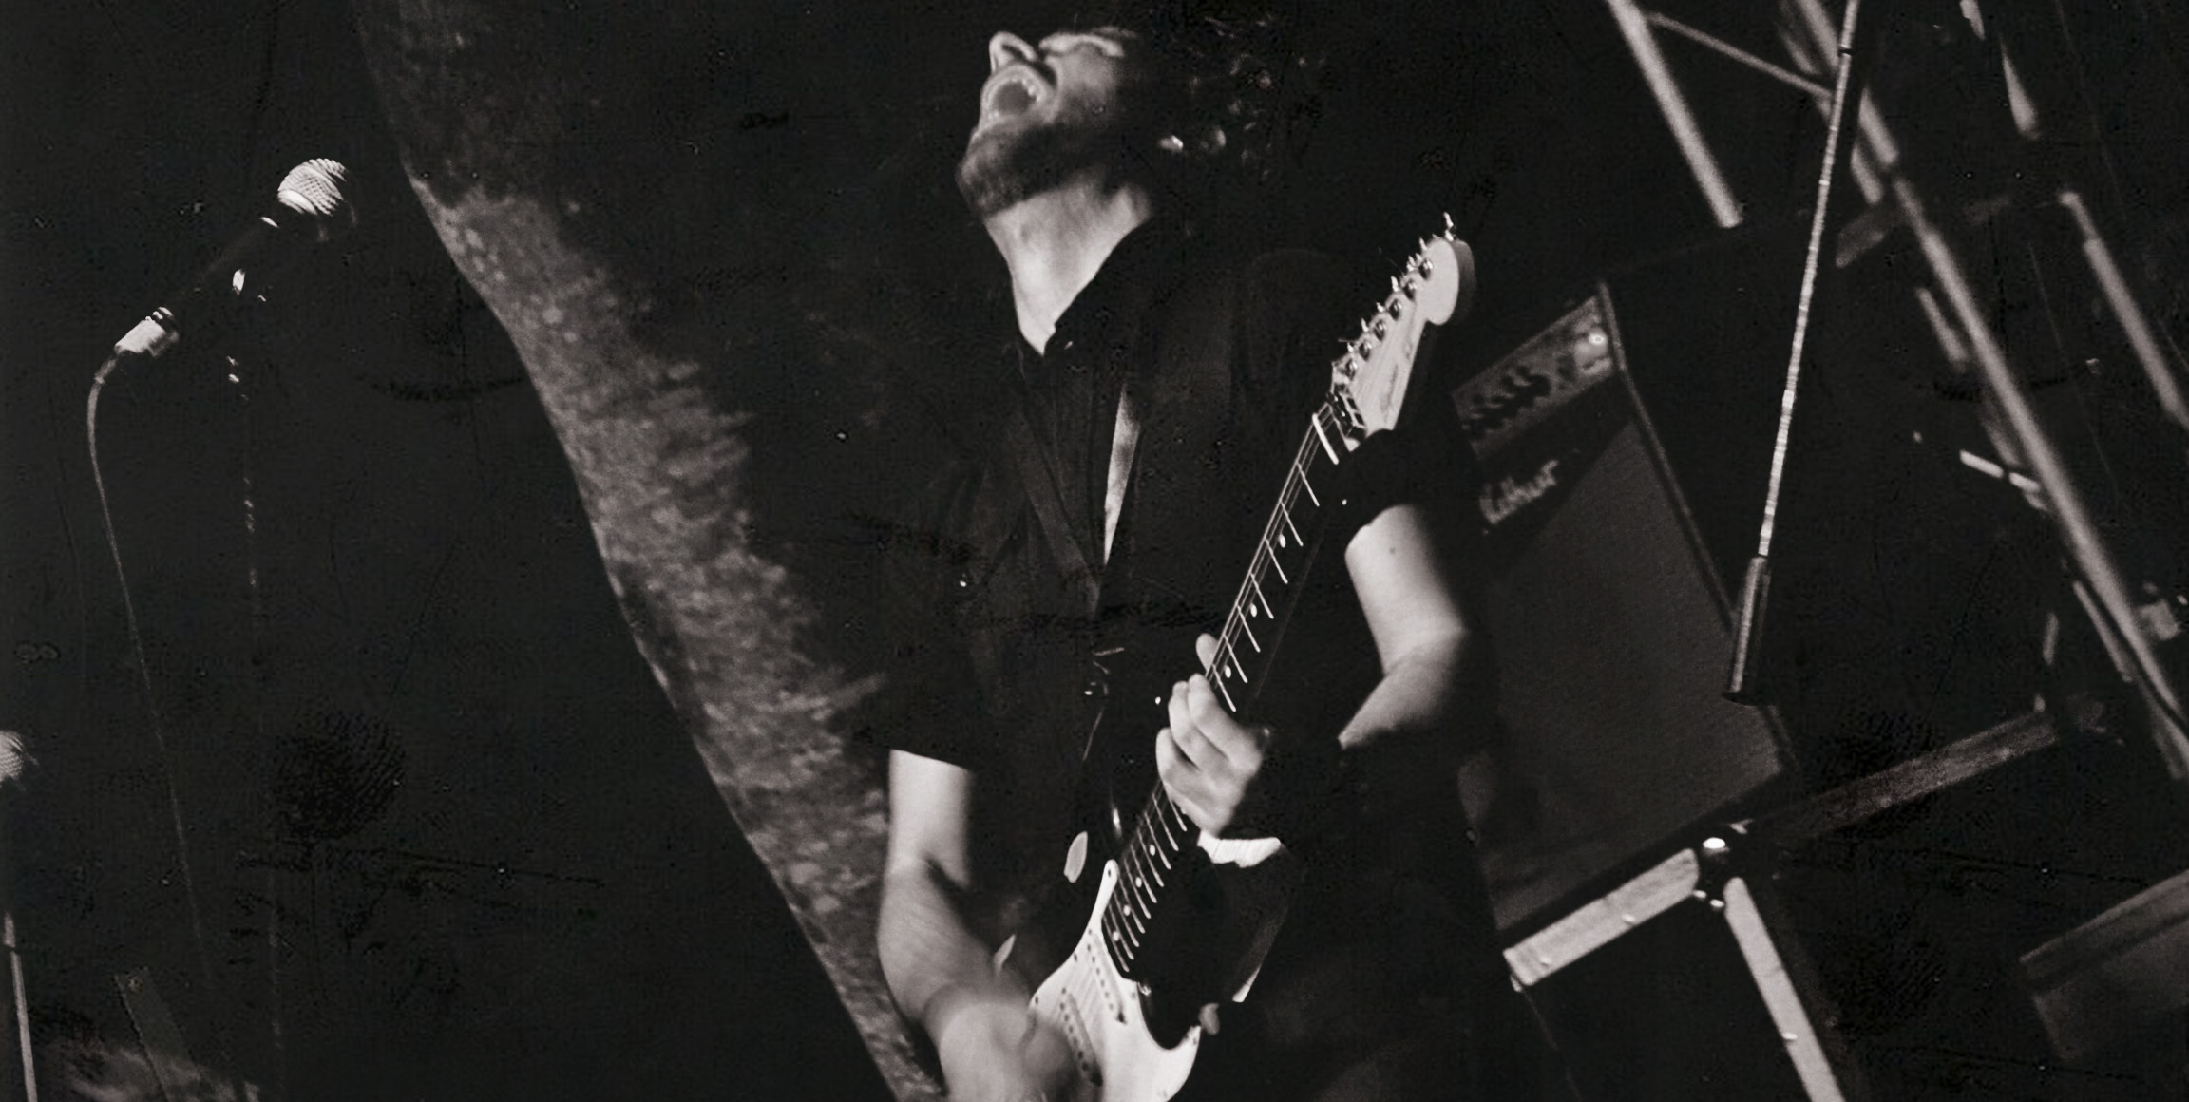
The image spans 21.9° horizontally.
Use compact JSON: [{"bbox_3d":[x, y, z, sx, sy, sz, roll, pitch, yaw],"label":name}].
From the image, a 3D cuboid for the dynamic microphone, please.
[{"bbox_3d":[-0.525,-0.176,3.483,0.195,0.051,0.051,-45,6,-36],"label":"dynamic microphone"}]

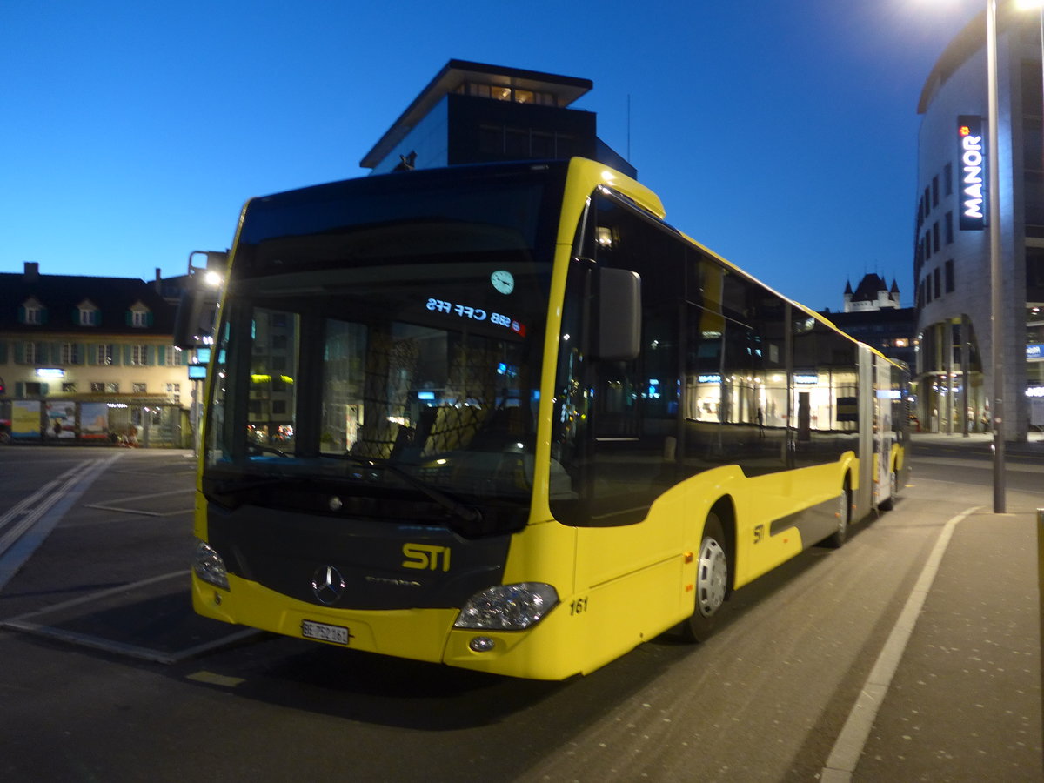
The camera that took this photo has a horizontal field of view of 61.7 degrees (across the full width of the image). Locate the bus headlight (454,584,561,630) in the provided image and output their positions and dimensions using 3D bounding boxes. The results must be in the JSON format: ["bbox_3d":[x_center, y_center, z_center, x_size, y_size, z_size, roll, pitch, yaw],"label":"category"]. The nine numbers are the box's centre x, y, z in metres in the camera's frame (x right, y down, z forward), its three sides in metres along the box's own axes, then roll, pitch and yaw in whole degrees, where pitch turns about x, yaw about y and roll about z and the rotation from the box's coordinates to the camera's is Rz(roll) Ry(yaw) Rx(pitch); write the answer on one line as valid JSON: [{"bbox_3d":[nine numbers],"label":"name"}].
[{"bbox_3d":[-0.079,1.043,4.265,0.490,0.250,0.210,1,-2,21],"label":"bus headlight"}]

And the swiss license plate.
[{"bbox_3d":[-1.037,1.272,4.621,0.310,0.087,0.015,0,-2,29],"label":"swiss license plate"}]

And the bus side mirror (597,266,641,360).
[{"bbox_3d":[0.468,-0.366,4.225,0.240,0.450,0.130,1,-2,21],"label":"bus side mirror"}]

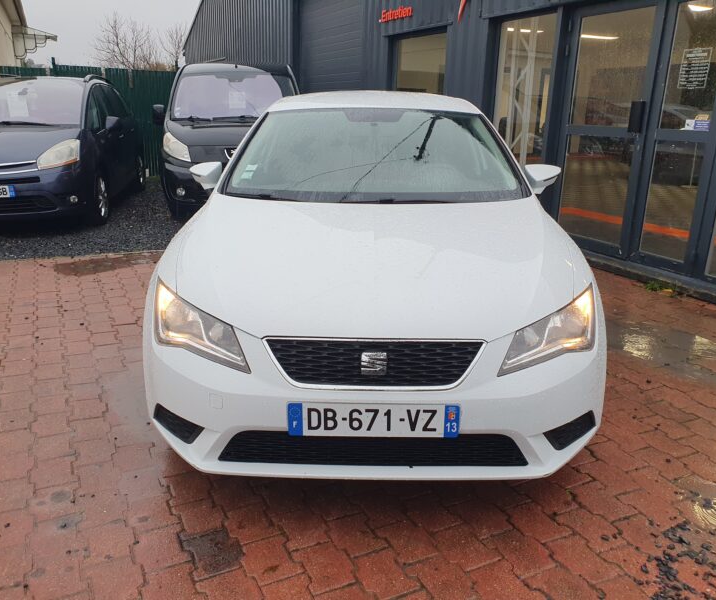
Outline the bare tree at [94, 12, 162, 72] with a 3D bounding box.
[{"bbox_3d":[-8.861,-8.728,23.719,2.679,4.775,2.679,1,18,0],"label":"bare tree"}]

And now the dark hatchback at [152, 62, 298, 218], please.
[{"bbox_3d":[-1.919,-2.693,9.619,1.900,1.940,4.800,-2,18,-9],"label":"dark hatchback"}]

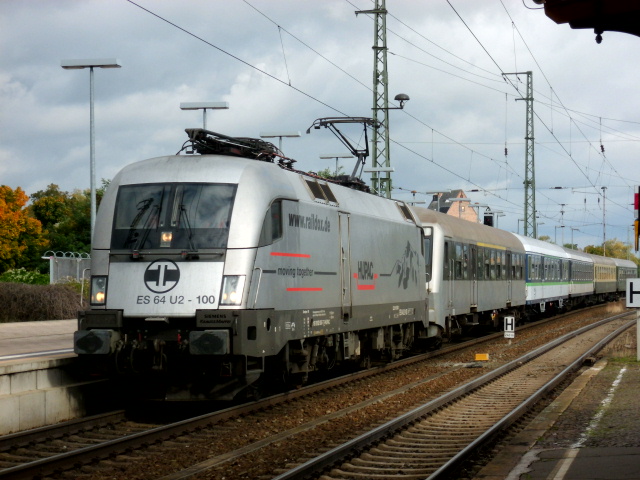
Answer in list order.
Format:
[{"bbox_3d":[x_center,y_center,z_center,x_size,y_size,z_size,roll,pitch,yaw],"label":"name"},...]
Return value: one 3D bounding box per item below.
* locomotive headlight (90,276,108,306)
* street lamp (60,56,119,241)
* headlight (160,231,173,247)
[{"bbox_3d":[-3.316,0.765,26.405,0.265,0.450,0.160,-1,-2,20],"label":"locomotive headlight"},{"bbox_3d":[-5.173,-0.974,39.745,1.340,6.230,0.300,-1,-1,12],"label":"street lamp"},{"bbox_3d":[-2.300,-0.025,26.251,0.170,0.240,0.130,-1,-1,12],"label":"headlight"}]

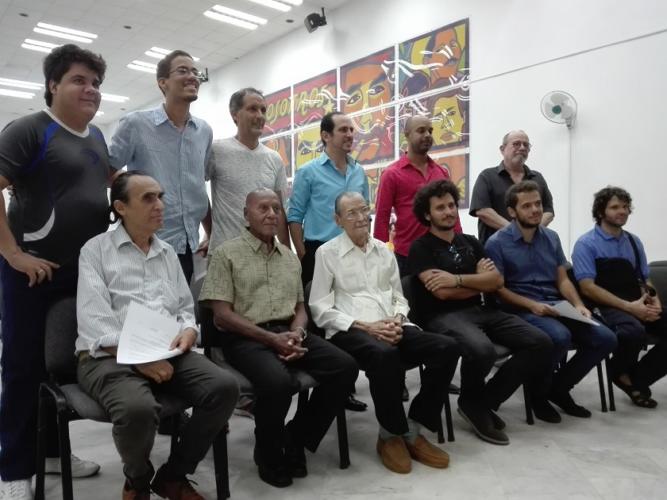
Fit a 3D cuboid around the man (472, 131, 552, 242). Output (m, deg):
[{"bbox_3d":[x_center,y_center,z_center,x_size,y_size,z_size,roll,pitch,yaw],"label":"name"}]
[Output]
[{"bbox_3d":[1.200,0.044,3.483,0.550,1.677,0.340,-1,2,-11],"label":"man"}]

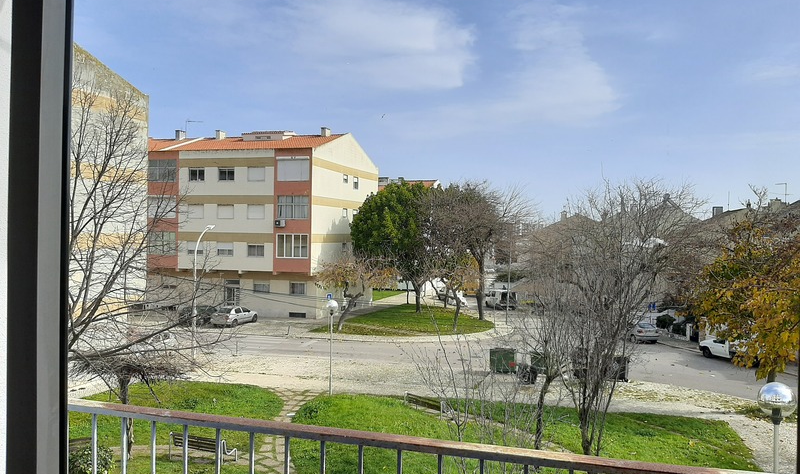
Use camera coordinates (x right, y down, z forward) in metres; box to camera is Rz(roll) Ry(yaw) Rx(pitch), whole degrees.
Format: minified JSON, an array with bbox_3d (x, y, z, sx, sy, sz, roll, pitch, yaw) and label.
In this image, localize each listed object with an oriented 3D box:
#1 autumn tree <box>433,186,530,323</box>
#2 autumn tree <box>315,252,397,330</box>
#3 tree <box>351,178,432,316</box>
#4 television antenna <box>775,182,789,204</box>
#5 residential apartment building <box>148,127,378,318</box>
[{"bbox_3d":[6.321,1.111,47.808,7.279,10.726,7.279,1,1,0],"label":"autumn tree"},{"bbox_3d":[-3.008,3.616,42.177,5.543,5.272,5.543,1,1,0],"label":"autumn tree"},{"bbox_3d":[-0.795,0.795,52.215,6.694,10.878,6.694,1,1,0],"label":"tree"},{"bbox_3d":[27.512,-3.209,45.000,1.010,1.587,0.600,1,1,0],"label":"television antenna"},{"bbox_3d":[-11.569,-1.734,56.895,14.930,15.560,15.237,1,1,17],"label":"residential apartment building"}]

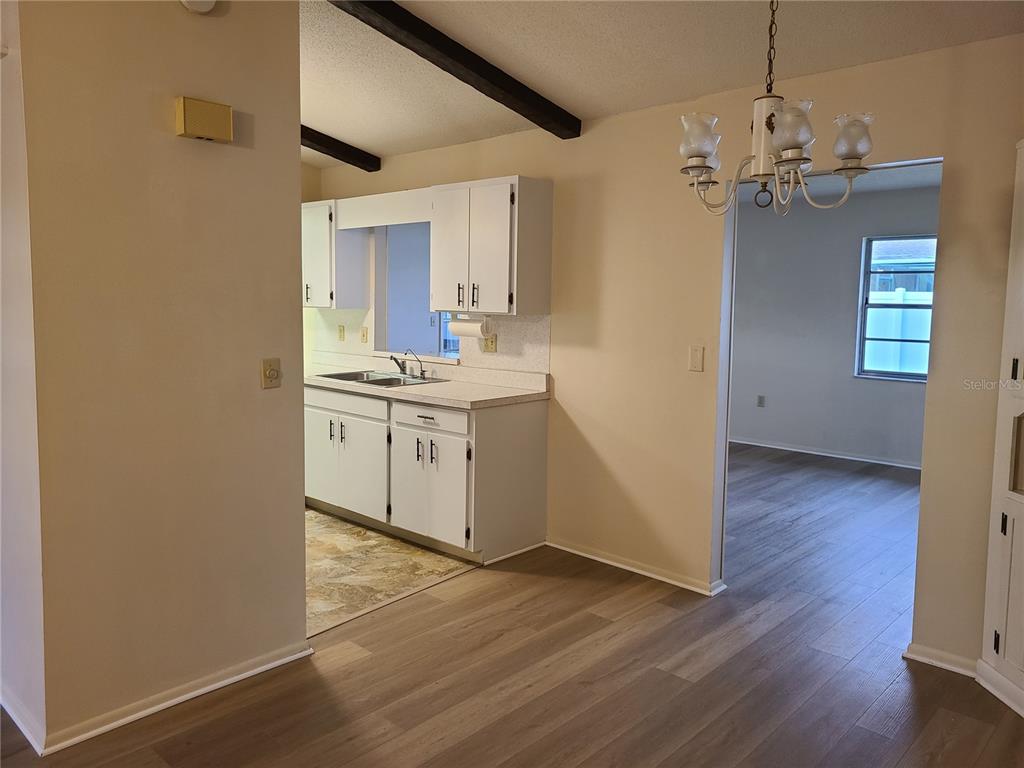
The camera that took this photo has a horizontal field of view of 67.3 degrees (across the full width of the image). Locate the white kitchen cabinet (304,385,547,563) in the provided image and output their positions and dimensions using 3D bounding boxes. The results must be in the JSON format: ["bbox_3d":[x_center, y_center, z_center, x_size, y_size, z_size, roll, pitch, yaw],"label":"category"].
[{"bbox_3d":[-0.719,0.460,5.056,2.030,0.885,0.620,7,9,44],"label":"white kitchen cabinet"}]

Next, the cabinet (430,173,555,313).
[{"bbox_3d":[-0.141,-0.804,4.592,0.742,0.764,0.300,7,9,44],"label":"cabinet"}]

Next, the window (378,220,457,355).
[{"bbox_3d":[-0.633,-0.674,5.384,0.960,0.950,0.120,7,9,44],"label":"window"}]

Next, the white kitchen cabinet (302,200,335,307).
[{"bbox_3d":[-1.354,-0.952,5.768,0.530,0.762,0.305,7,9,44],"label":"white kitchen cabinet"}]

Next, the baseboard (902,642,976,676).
[{"bbox_3d":[1.732,1.119,3.127,0.270,0.066,0.022,7,9,44],"label":"baseboard"}]

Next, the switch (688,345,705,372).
[{"bbox_3d":[0.915,-0.122,3.822,0.075,0.117,0.010,7,9,44],"label":"switch"}]

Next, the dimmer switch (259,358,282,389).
[{"bbox_3d":[-0.909,-0.038,2.920,0.016,0.114,0.073,7,9,44],"label":"dimmer switch"}]

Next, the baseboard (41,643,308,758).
[{"bbox_3d":[-1.163,1.114,2.808,0.022,0.060,1.000,6,8,42],"label":"baseboard"}]

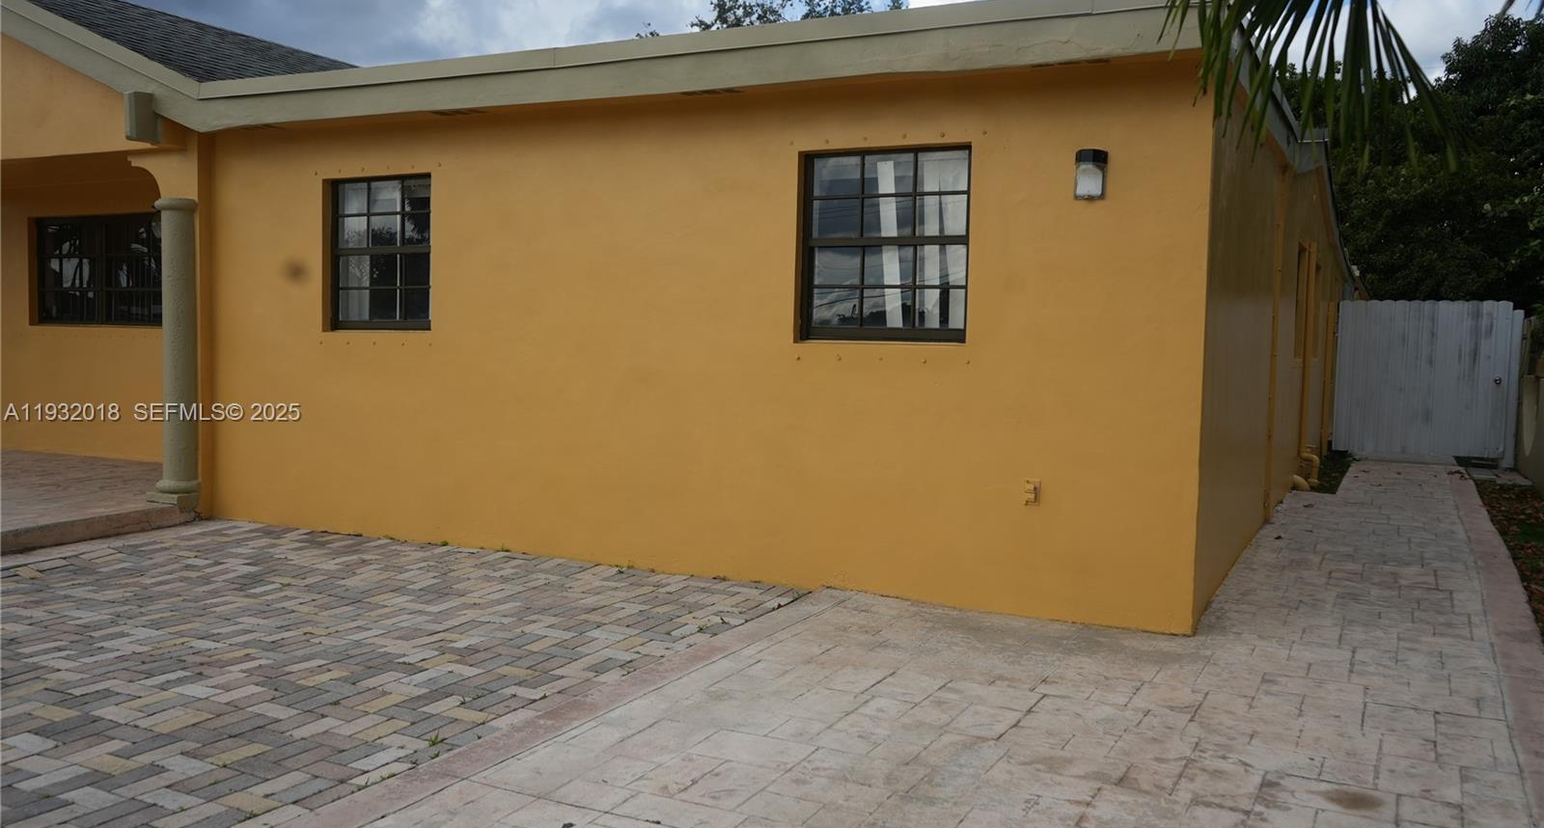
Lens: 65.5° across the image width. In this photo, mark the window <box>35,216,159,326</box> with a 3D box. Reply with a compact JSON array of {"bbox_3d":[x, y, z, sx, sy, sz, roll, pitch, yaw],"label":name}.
[{"bbox_3d":[-5.986,-1.274,10.801,1.860,0.980,0.090,3,3,26],"label":"window"}]

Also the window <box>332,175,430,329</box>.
[{"bbox_3d":[-2.458,-1.009,7.679,0.910,0.980,0.090,3,3,26],"label":"window"}]

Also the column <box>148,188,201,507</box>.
[{"bbox_3d":[-4.075,-0.430,8.271,0.280,2.075,0.270,3,3,26],"label":"column"}]

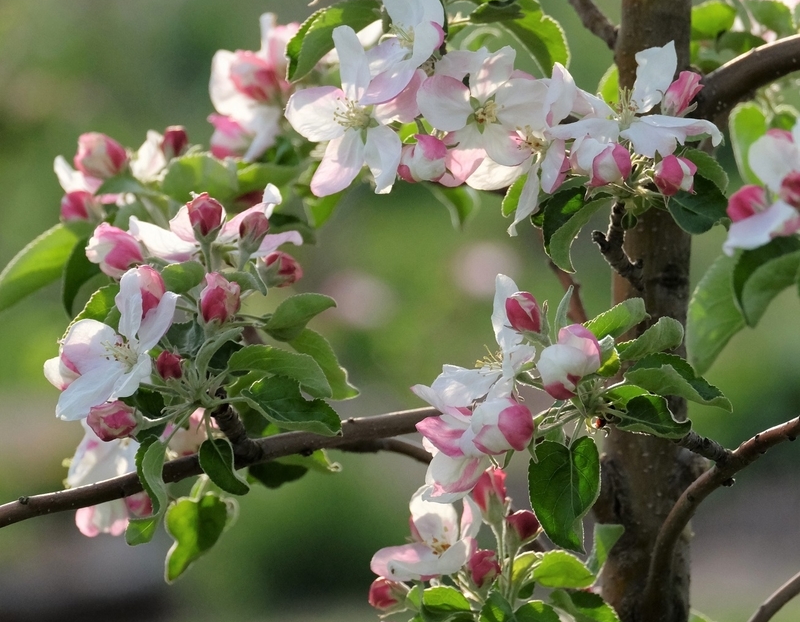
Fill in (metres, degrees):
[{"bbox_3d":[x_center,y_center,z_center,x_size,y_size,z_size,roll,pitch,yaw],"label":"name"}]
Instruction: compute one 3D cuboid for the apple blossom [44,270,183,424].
[{"bbox_3d":[-0.084,0.009,2.085,0.042,0.045,0.019,0,-18,32],"label":"apple blossom"}]

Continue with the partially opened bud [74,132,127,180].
[{"bbox_3d":[-0.093,-0.048,2.240,0.016,0.013,0.013,28,0,-12],"label":"partially opened bud"}]

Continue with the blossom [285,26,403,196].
[{"bbox_3d":[-0.017,-0.060,2.180,0.038,0.052,0.021,4,8,27],"label":"blossom"}]

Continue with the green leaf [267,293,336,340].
[{"bbox_3d":[-0.030,0.002,2.200,0.023,0.011,0.012,-21,9,-4],"label":"green leaf"}]

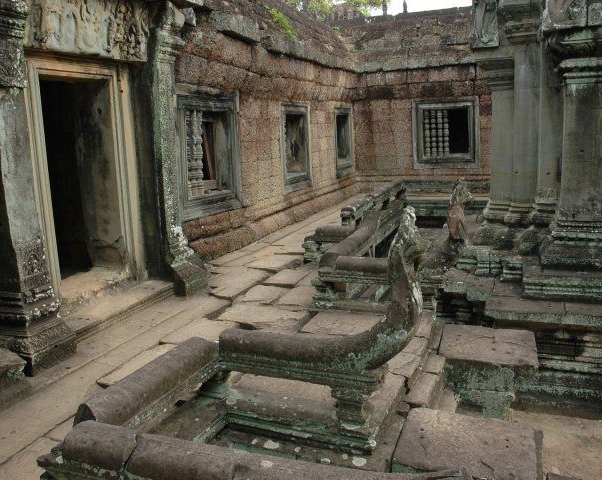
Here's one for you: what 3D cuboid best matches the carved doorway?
[{"bbox_3d":[-2.091,-0.569,5.136,0.390,2.153,1.303,2,12,21],"label":"carved doorway"}]

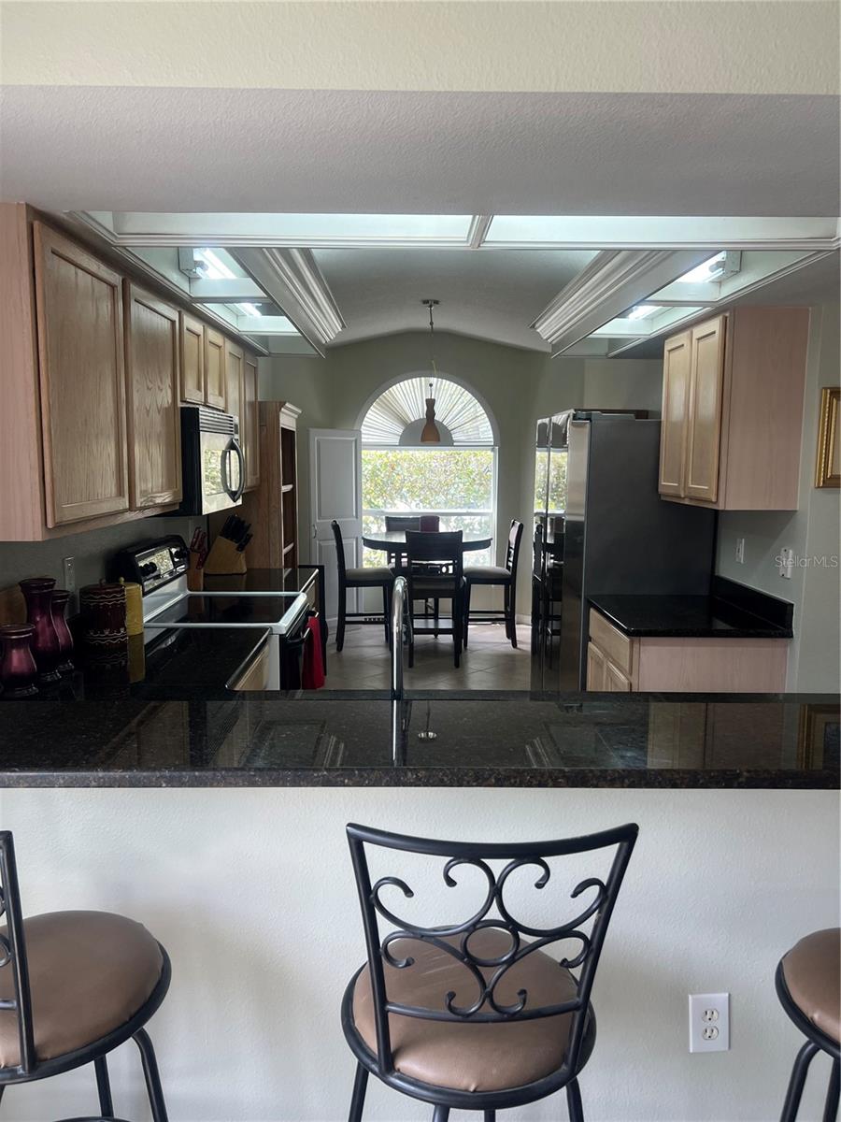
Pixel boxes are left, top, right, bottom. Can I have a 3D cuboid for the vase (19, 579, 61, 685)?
[{"bbox_3d":[-1.116,0.202,2.479,0.110,0.290,0.110,0,7,-1],"label":"vase"}]

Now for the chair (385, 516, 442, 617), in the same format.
[{"bbox_3d":[-0.081,0.139,7.466,0.430,1.030,0.520,0,7,2],"label":"chair"}]

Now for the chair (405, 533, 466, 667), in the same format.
[{"bbox_3d":[0.101,0.263,6.368,0.445,1.019,0.500,0,7,-1],"label":"chair"}]

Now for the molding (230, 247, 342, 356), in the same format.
[{"bbox_3d":[-0.478,-1.111,3.601,0.130,0.190,2.550,0,7,-1],"label":"molding"}]

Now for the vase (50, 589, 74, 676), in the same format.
[{"bbox_3d":[-1.125,0.214,2.627,0.105,0.250,0.105,0,7,-1],"label":"vase"}]

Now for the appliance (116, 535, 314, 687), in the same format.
[{"bbox_3d":[-0.848,0.522,3.644,0.710,1.189,0.762,0,7,-1],"label":"appliance"}]

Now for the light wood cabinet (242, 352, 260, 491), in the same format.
[{"bbox_3d":[-1.076,-0.764,4.621,0.330,0.765,0.470,0,7,-1],"label":"light wood cabinet"}]

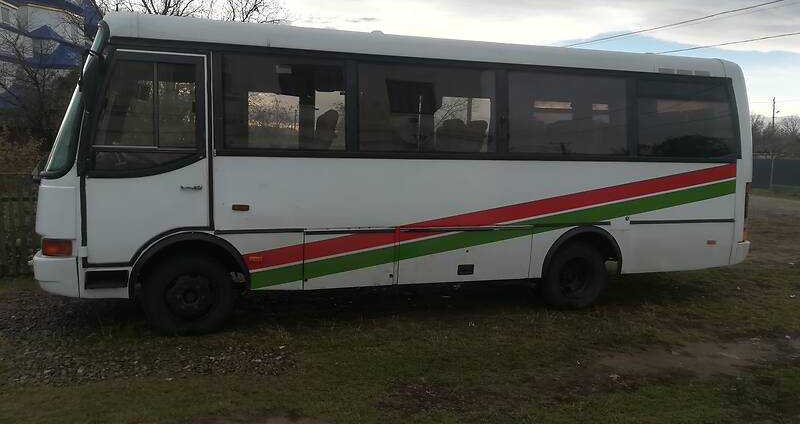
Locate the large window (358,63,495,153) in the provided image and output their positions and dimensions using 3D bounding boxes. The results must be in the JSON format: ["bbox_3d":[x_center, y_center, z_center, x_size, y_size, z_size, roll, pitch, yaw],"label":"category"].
[{"bbox_3d":[0.296,-1.051,6.206,1.477,0.891,0.060,0,-1,-16],"label":"large window"}]

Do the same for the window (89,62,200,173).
[{"bbox_3d":[-2.288,-0.877,5.463,0.899,1.016,0.060,0,-1,-16],"label":"window"}]

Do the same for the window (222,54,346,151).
[{"bbox_3d":[-1.103,-1.038,5.805,1.169,0.883,0.060,0,-1,-16],"label":"window"}]

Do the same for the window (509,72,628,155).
[{"bbox_3d":[1.874,-1.073,6.659,1.493,0.865,0.060,0,-1,-16],"label":"window"}]

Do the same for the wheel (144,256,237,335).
[{"bbox_3d":[-1.995,0.770,5.715,0.800,0.780,0.240,0,2,-16],"label":"wheel"}]

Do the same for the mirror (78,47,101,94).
[{"bbox_3d":[-2.688,-1.210,5.211,0.140,0.350,0.200,-1,2,-25],"label":"mirror"}]

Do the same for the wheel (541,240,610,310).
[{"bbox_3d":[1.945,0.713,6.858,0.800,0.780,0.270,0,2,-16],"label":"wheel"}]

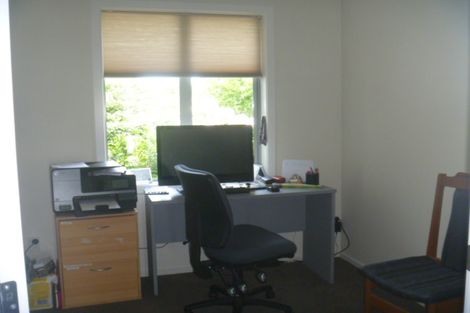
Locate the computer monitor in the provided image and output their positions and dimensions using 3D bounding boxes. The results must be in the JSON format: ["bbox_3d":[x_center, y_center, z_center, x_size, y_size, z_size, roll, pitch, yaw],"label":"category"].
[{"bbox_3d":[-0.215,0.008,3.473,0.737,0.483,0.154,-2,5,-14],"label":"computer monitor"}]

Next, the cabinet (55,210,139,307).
[{"bbox_3d":[-0.971,0.690,3.331,0.534,0.627,0.433,-2,5,-14],"label":"cabinet"}]

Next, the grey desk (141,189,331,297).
[{"bbox_3d":[0.049,0.615,3.549,1.381,0.698,0.506,-2,5,-14],"label":"grey desk"}]

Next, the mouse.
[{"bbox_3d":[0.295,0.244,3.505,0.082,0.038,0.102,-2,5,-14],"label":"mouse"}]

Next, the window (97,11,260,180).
[{"bbox_3d":[-0.378,-0.476,3.661,1.270,1.306,0.102,-2,5,-14],"label":"window"}]

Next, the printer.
[{"bbox_3d":[-0.983,0.211,3.253,0.535,0.338,0.435,-2,5,-14],"label":"printer"}]

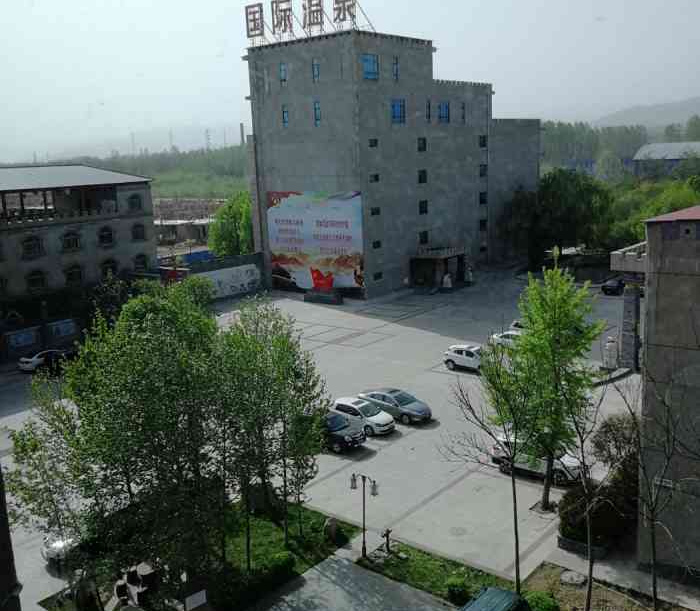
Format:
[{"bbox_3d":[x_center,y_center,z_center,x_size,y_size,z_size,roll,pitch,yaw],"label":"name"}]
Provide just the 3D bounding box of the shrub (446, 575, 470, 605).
[{"bbox_3d":[3.731,9.800,25.025,0.850,0.880,0.850,-3,11,0],"label":"shrub"}]

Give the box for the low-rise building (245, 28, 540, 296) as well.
[{"bbox_3d":[9.371,-19.719,101.694,15.700,28.800,46.400,6,14,38],"label":"low-rise building"}]

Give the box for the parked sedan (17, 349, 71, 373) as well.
[{"bbox_3d":[-24.151,4.025,58.472,1.800,1.470,4.600,8,16,42],"label":"parked sedan"}]

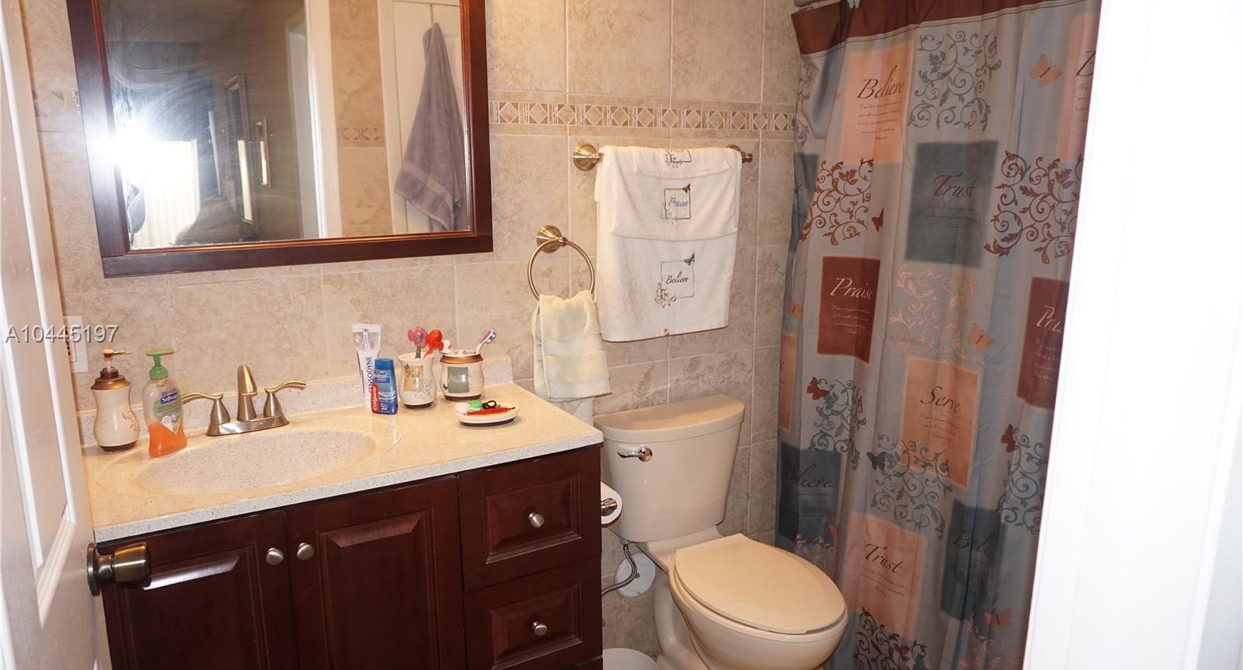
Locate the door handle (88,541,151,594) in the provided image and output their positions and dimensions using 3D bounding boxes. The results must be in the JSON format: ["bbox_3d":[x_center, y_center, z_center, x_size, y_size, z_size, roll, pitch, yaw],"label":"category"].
[{"bbox_3d":[-0.611,0.281,1.013,0.062,0.066,0.066,-5,13,-25],"label":"door handle"}]

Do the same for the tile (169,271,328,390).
[{"bbox_3d":[-0.803,0.016,1.804,0.298,0.282,0.010,-6,13,-28],"label":"tile"}]

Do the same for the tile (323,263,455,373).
[{"bbox_3d":[-0.523,0.001,1.917,0.302,0.302,0.010,-7,13,-29],"label":"tile"}]

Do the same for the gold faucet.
[{"bbox_3d":[-0.772,0.133,1.707,0.240,0.137,0.140,-6,13,-28],"label":"gold faucet"}]

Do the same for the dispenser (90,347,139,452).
[{"bbox_3d":[-0.966,0.122,1.583,0.081,0.193,0.074,-2,12,-8],"label":"dispenser"}]

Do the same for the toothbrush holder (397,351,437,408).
[{"bbox_3d":[-0.461,0.105,1.869,0.083,0.110,0.083,-1,11,-6],"label":"toothbrush holder"}]

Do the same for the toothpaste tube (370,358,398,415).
[{"bbox_3d":[-0.527,0.110,1.848,0.055,0.125,0.033,0,11,-1],"label":"toothpaste tube"}]

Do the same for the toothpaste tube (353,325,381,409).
[{"bbox_3d":[-0.570,0.070,1.883,0.061,0.190,0.034,-1,11,-5],"label":"toothpaste tube"}]

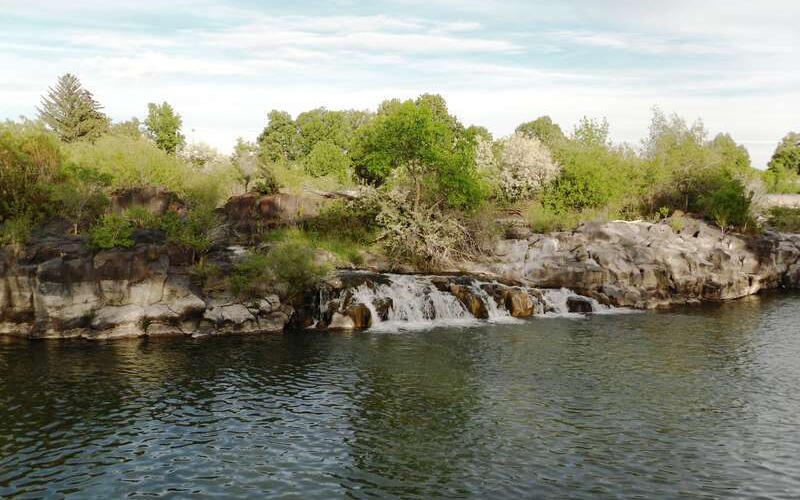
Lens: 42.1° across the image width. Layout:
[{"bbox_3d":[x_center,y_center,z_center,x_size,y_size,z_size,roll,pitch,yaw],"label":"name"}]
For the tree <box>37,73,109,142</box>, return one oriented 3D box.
[{"bbox_3d":[-25.192,-9.962,80.000,5.540,7.240,5.500,0,4,0],"label":"tree"}]

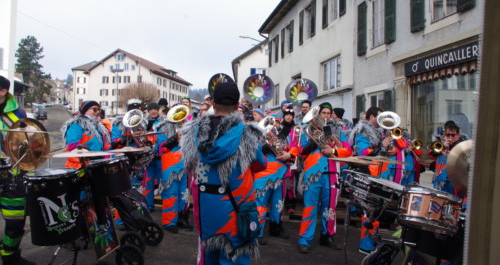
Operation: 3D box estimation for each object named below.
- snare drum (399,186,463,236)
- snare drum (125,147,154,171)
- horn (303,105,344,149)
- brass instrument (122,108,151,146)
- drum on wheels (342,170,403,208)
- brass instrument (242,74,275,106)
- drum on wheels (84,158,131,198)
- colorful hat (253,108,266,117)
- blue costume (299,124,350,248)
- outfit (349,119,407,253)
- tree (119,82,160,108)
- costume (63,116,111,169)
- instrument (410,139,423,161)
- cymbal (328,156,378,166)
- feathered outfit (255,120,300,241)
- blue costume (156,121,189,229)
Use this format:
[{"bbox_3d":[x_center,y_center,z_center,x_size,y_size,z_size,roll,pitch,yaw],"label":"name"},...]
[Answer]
[{"bbox_3d":[1.233,0.521,2.550,0.375,0.210,0.375,11,-12,16],"label":"snare drum"},{"bbox_3d":[-1.257,0.314,4.200,0.370,0.220,0.370,-18,3,-11],"label":"snare drum"},{"bbox_3d":[0.835,-0.046,4.280,0.580,0.290,0.270,44,-15,-16],"label":"horn"},{"bbox_3d":[-1.398,-0.031,4.650,0.280,0.300,0.560,0,-34,4],"label":"brass instrument"},{"bbox_3d":[0.871,0.404,2.650,0.400,0.170,0.400,14,2,16],"label":"drum on wheels"},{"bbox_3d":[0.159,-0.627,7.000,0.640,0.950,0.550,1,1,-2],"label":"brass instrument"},{"bbox_3d":[-1.300,0.415,3.450,0.380,0.310,0.380,-7,2,-11],"label":"drum on wheels"},{"bbox_3d":[0.152,-0.316,6.000,0.230,0.170,0.200,1,-1,-30],"label":"colorful hat"},{"bbox_3d":[0.900,0.628,4.520,0.580,1.500,0.440,1,-1,25],"label":"blue costume"},{"bbox_3d":[1.482,0.622,4.350,0.580,1.500,0.430,1,1,-6],"label":"outfit"},{"bbox_3d":[-16.908,-4.951,57.000,6.200,5.800,6.000,1,1,0],"label":"tree"},{"bbox_3d":[-1.966,0.529,4.500,0.430,1.450,0.540,2,2,41],"label":"costume"},{"bbox_3d":[2.218,0.227,5.000,0.150,0.240,0.550,2,1,18],"label":"instrument"},{"bbox_3d":[0.838,0.228,3.000,0.410,0.045,0.410,6,2,0],"label":"cymbal"},{"bbox_3d":[0.341,0.628,5.000,0.570,1.500,0.440,1,0,23],"label":"feathered outfit"},{"bbox_3d":[-1.022,0.572,5.100,0.540,1.480,0.400,1,1,-7],"label":"blue costume"}]

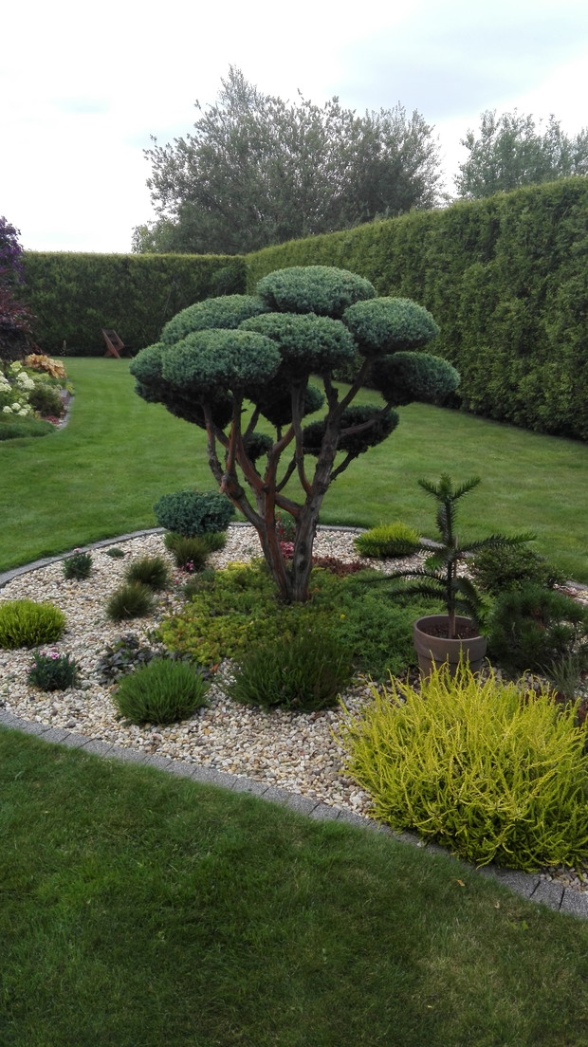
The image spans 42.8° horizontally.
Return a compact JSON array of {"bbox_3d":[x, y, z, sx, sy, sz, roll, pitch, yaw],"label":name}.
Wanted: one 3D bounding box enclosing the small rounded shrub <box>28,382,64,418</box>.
[{"bbox_3d":[-3.518,-1.765,10.620,0.511,0.482,0.486,1,16,0],"label":"small rounded shrub"}]

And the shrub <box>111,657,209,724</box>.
[{"bbox_3d":[-0.528,0.642,2.974,0.379,0.196,0.367,1,16,0],"label":"shrub"}]

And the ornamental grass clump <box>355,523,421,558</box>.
[{"bbox_3d":[0.622,0.085,4.935,0.435,0.198,0.413,1,16,0],"label":"ornamental grass clump"}]

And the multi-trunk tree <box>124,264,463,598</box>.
[{"bbox_3d":[0.000,-0.419,3.905,1.680,1.725,1.545,1,16,0],"label":"multi-trunk tree"}]

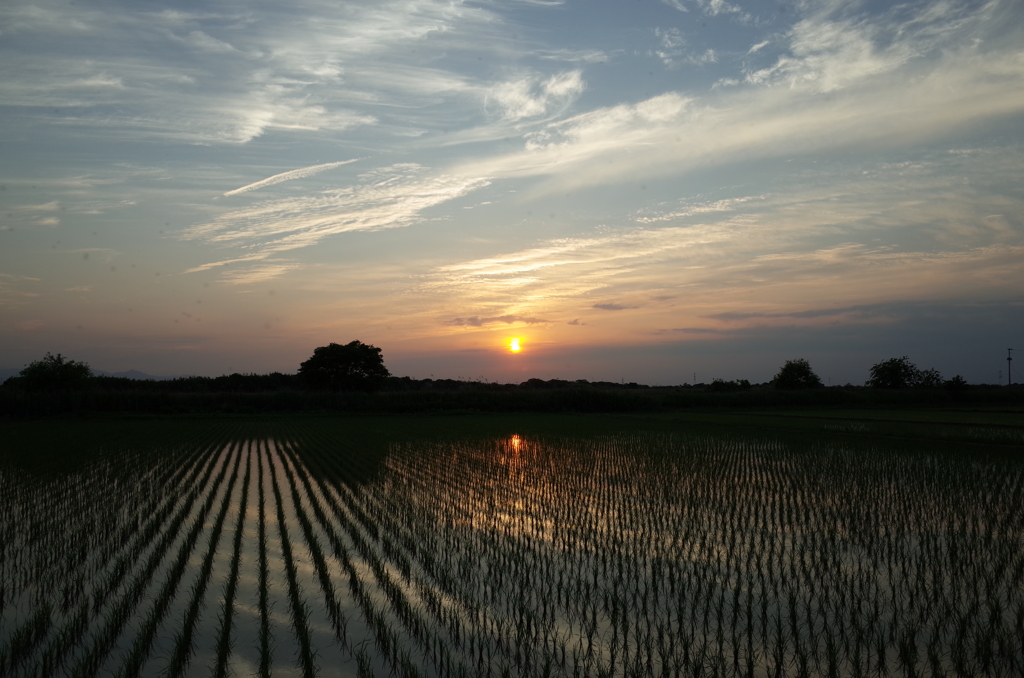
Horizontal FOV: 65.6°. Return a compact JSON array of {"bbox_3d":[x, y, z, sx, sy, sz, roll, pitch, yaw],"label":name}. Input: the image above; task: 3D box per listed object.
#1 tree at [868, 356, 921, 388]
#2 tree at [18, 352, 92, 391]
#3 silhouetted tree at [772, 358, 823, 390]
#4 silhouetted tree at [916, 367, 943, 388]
[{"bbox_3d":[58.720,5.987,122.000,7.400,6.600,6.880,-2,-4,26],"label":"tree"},{"bbox_3d":[-43.657,3.778,76.000,6.310,4.970,5.870,2,-4,-30],"label":"tree"},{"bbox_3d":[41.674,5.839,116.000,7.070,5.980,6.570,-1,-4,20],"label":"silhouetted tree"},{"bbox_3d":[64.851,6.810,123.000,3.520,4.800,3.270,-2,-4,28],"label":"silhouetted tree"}]

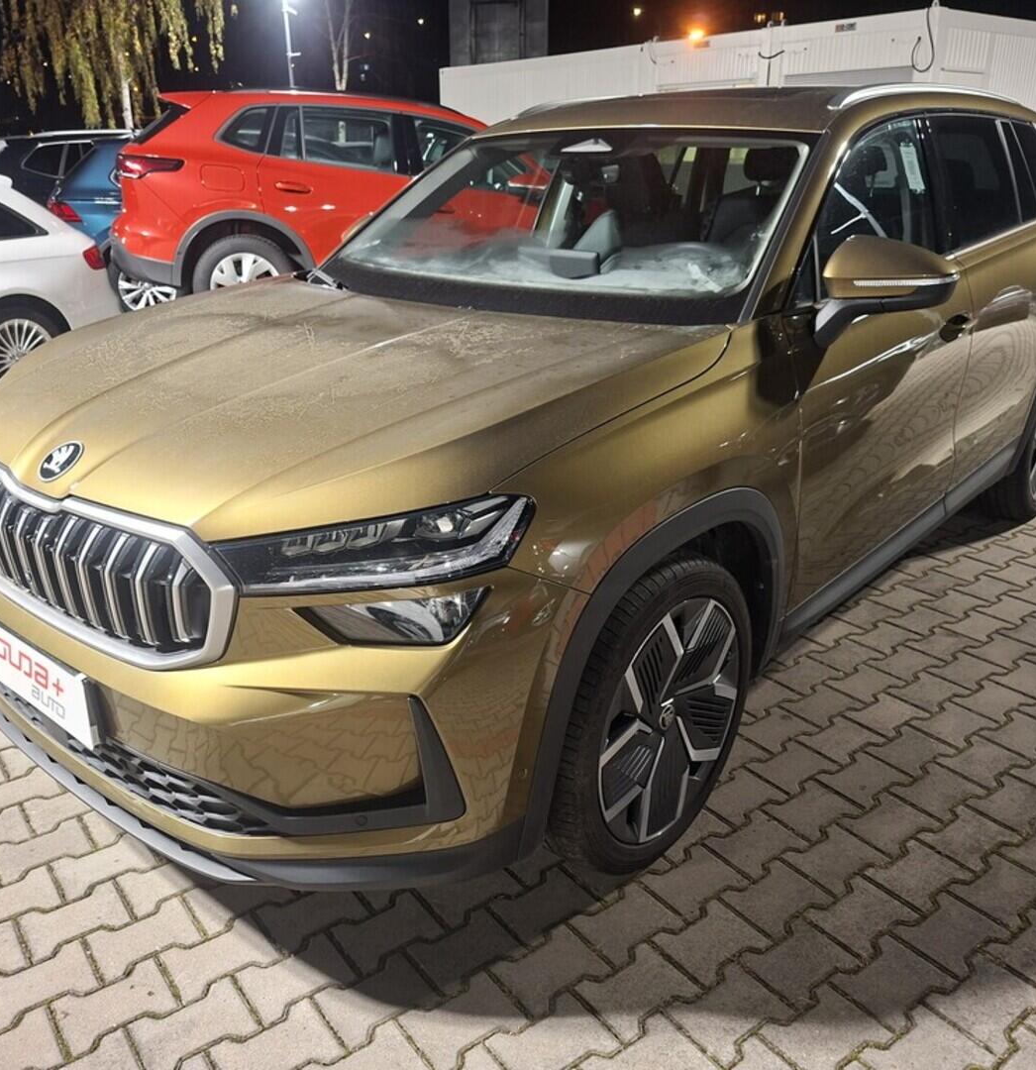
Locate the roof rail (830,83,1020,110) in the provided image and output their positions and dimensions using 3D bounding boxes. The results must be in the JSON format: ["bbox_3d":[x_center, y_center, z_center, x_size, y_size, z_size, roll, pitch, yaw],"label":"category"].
[{"bbox_3d":[1.425,-1.420,3.100,0.070,0.085,1.820,17,28,38],"label":"roof rail"}]

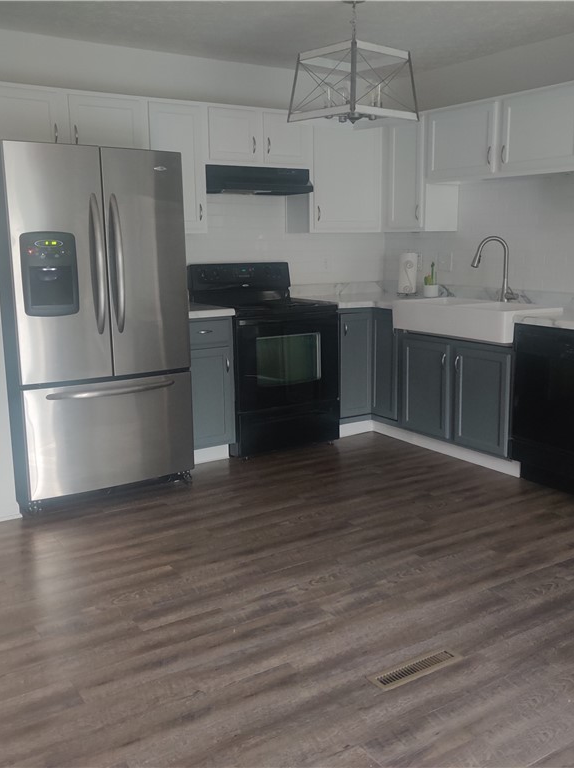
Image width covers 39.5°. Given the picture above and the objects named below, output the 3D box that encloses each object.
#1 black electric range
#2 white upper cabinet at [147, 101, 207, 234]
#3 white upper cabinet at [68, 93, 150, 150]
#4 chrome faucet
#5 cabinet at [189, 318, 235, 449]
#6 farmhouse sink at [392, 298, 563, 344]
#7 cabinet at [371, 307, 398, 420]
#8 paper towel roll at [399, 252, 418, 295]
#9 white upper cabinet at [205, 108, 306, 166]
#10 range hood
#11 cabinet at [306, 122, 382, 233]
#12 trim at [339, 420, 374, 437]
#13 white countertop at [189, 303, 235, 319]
[{"bbox_3d":[-0.152,-0.182,5.154,0.755,1.153,0.690,-7,12,-32],"label":"black electric range"},{"bbox_3d":[-0.721,-1.299,4.835,0.363,0.762,0.315,-7,12,-32],"label":"white upper cabinet"},{"bbox_3d":[-1.068,-1.452,4.581,0.460,0.363,0.315,-7,12,-32],"label":"white upper cabinet"},{"bbox_3d":[1.274,-0.691,4.883,0.280,0.415,0.120,-5,11,-24],"label":"chrome faucet"},{"bbox_3d":[-0.649,-0.038,4.917,0.378,0.782,0.625,-7,12,-32],"label":"cabinet"},{"bbox_3d":[1.106,-0.387,4.723,0.475,0.175,0.945,-7,12,-32],"label":"farmhouse sink"},{"bbox_3d":[0.893,-0.139,5.394,0.592,0.782,0.270,-7,12,-32],"label":"cabinet"},{"bbox_3d":[0.855,-0.781,5.708,0.150,0.295,0.150,0,10,0],"label":"paper towel roll"},{"bbox_3d":[-0.249,-1.556,5.098,0.762,0.359,0.315,-7,12,-32],"label":"white upper cabinet"},{"bbox_3d":[-0.235,-1.300,5.126,0.762,0.154,0.360,-7,12,-32],"label":"range hood"},{"bbox_3d":[0.329,-1.431,5.507,0.615,0.762,0.325,-7,12,-32],"label":"cabinet"},{"bbox_3d":[0.457,0.308,5.405,0.314,0.088,0.016,-7,12,-32],"label":"trim"},{"bbox_3d":[-0.634,-0.446,4.866,0.370,0.041,0.641,-7,12,-32],"label":"white countertop"}]

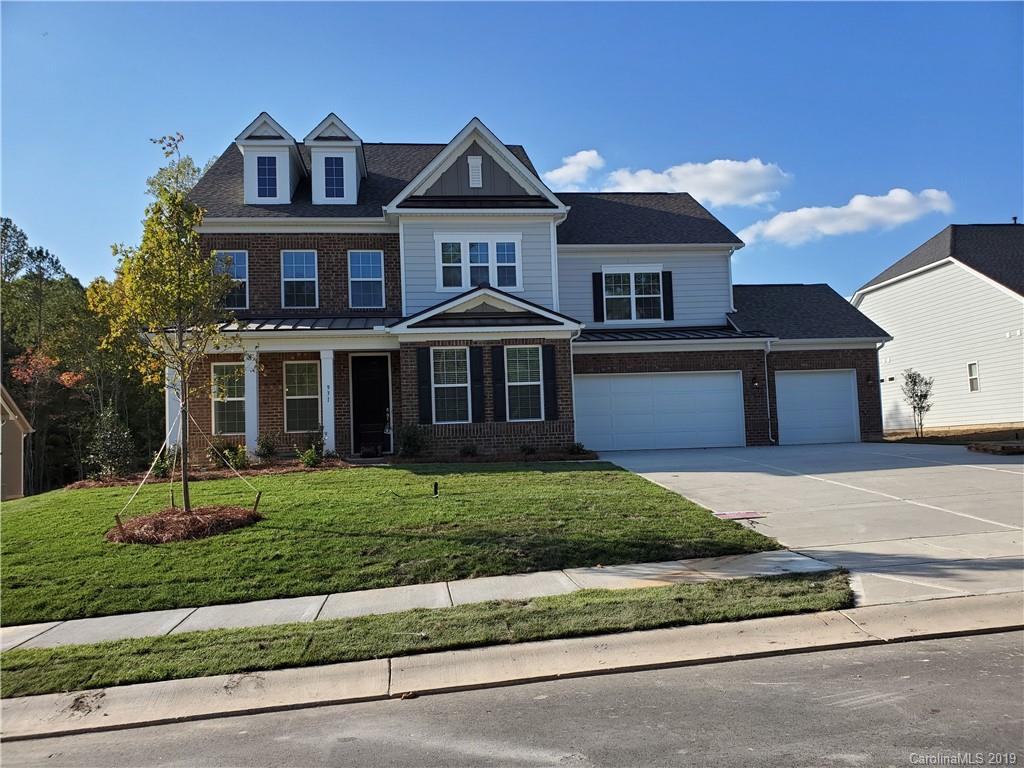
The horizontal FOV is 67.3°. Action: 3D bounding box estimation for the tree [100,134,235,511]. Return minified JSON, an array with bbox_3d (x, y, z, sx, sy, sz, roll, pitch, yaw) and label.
[{"bbox_3d":[-5.467,-1.017,12.276,2.300,6.060,2.300,-2,-3,-7],"label":"tree"}]

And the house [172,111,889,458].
[{"bbox_3d":[0.574,-3.183,26.145,19.950,10.850,15.300,-2,-3,-7],"label":"house"}]

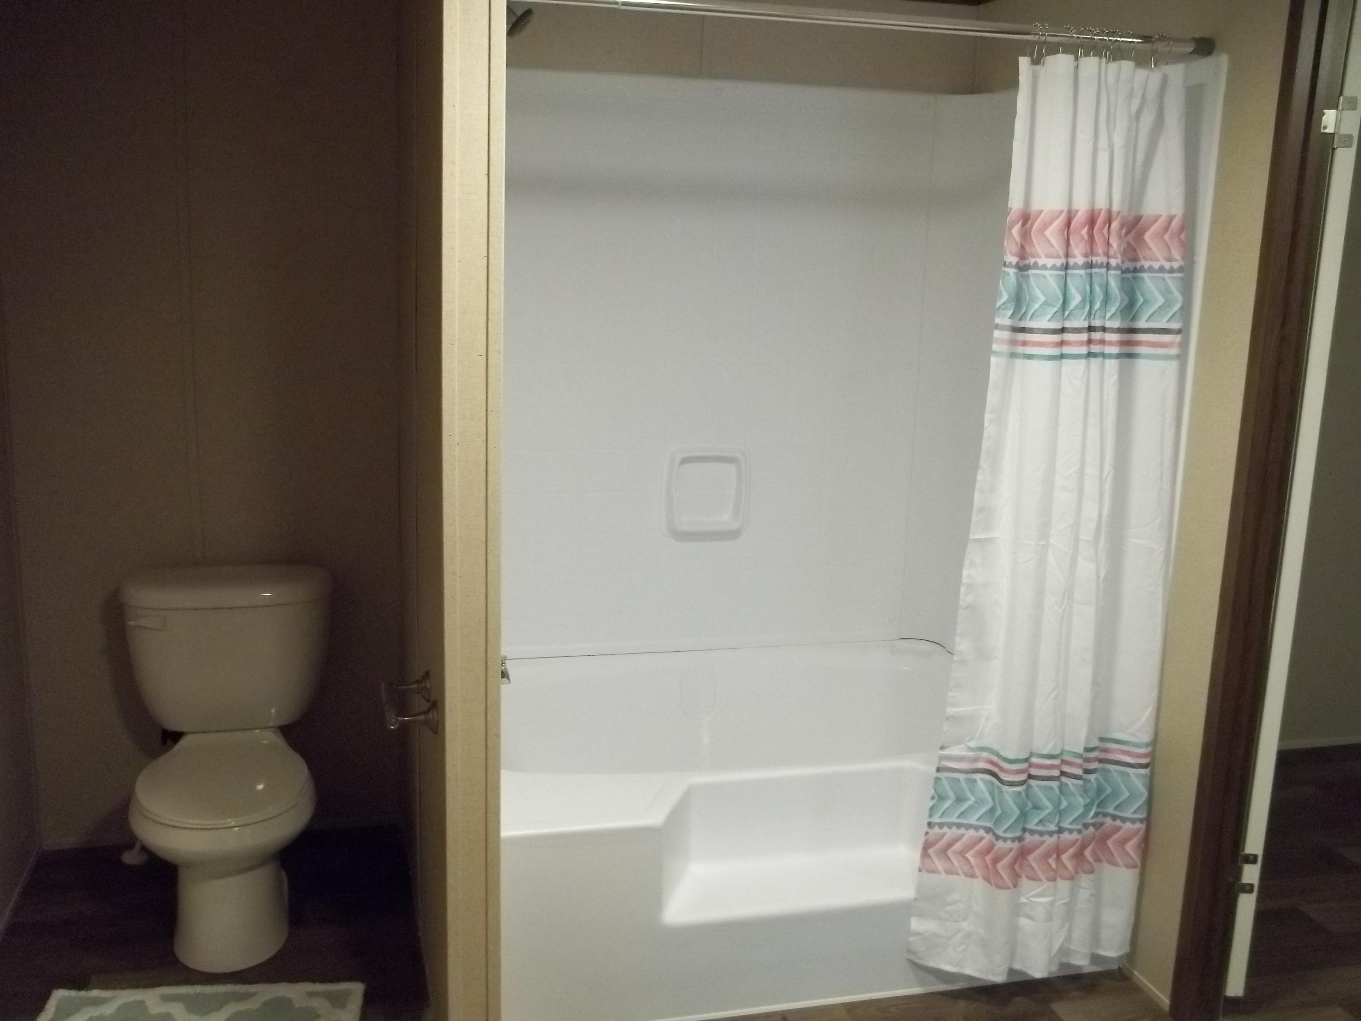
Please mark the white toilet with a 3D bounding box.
[{"bbox_3d":[-0.996,0.554,2.848,0.458,0.725,0.735,-1,12,-15],"label":"white toilet"}]

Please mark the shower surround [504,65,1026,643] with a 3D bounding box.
[{"bbox_3d":[0.199,-0.244,2.884,1.377,1.479,1.025,-1,12,-15],"label":"shower surround"}]

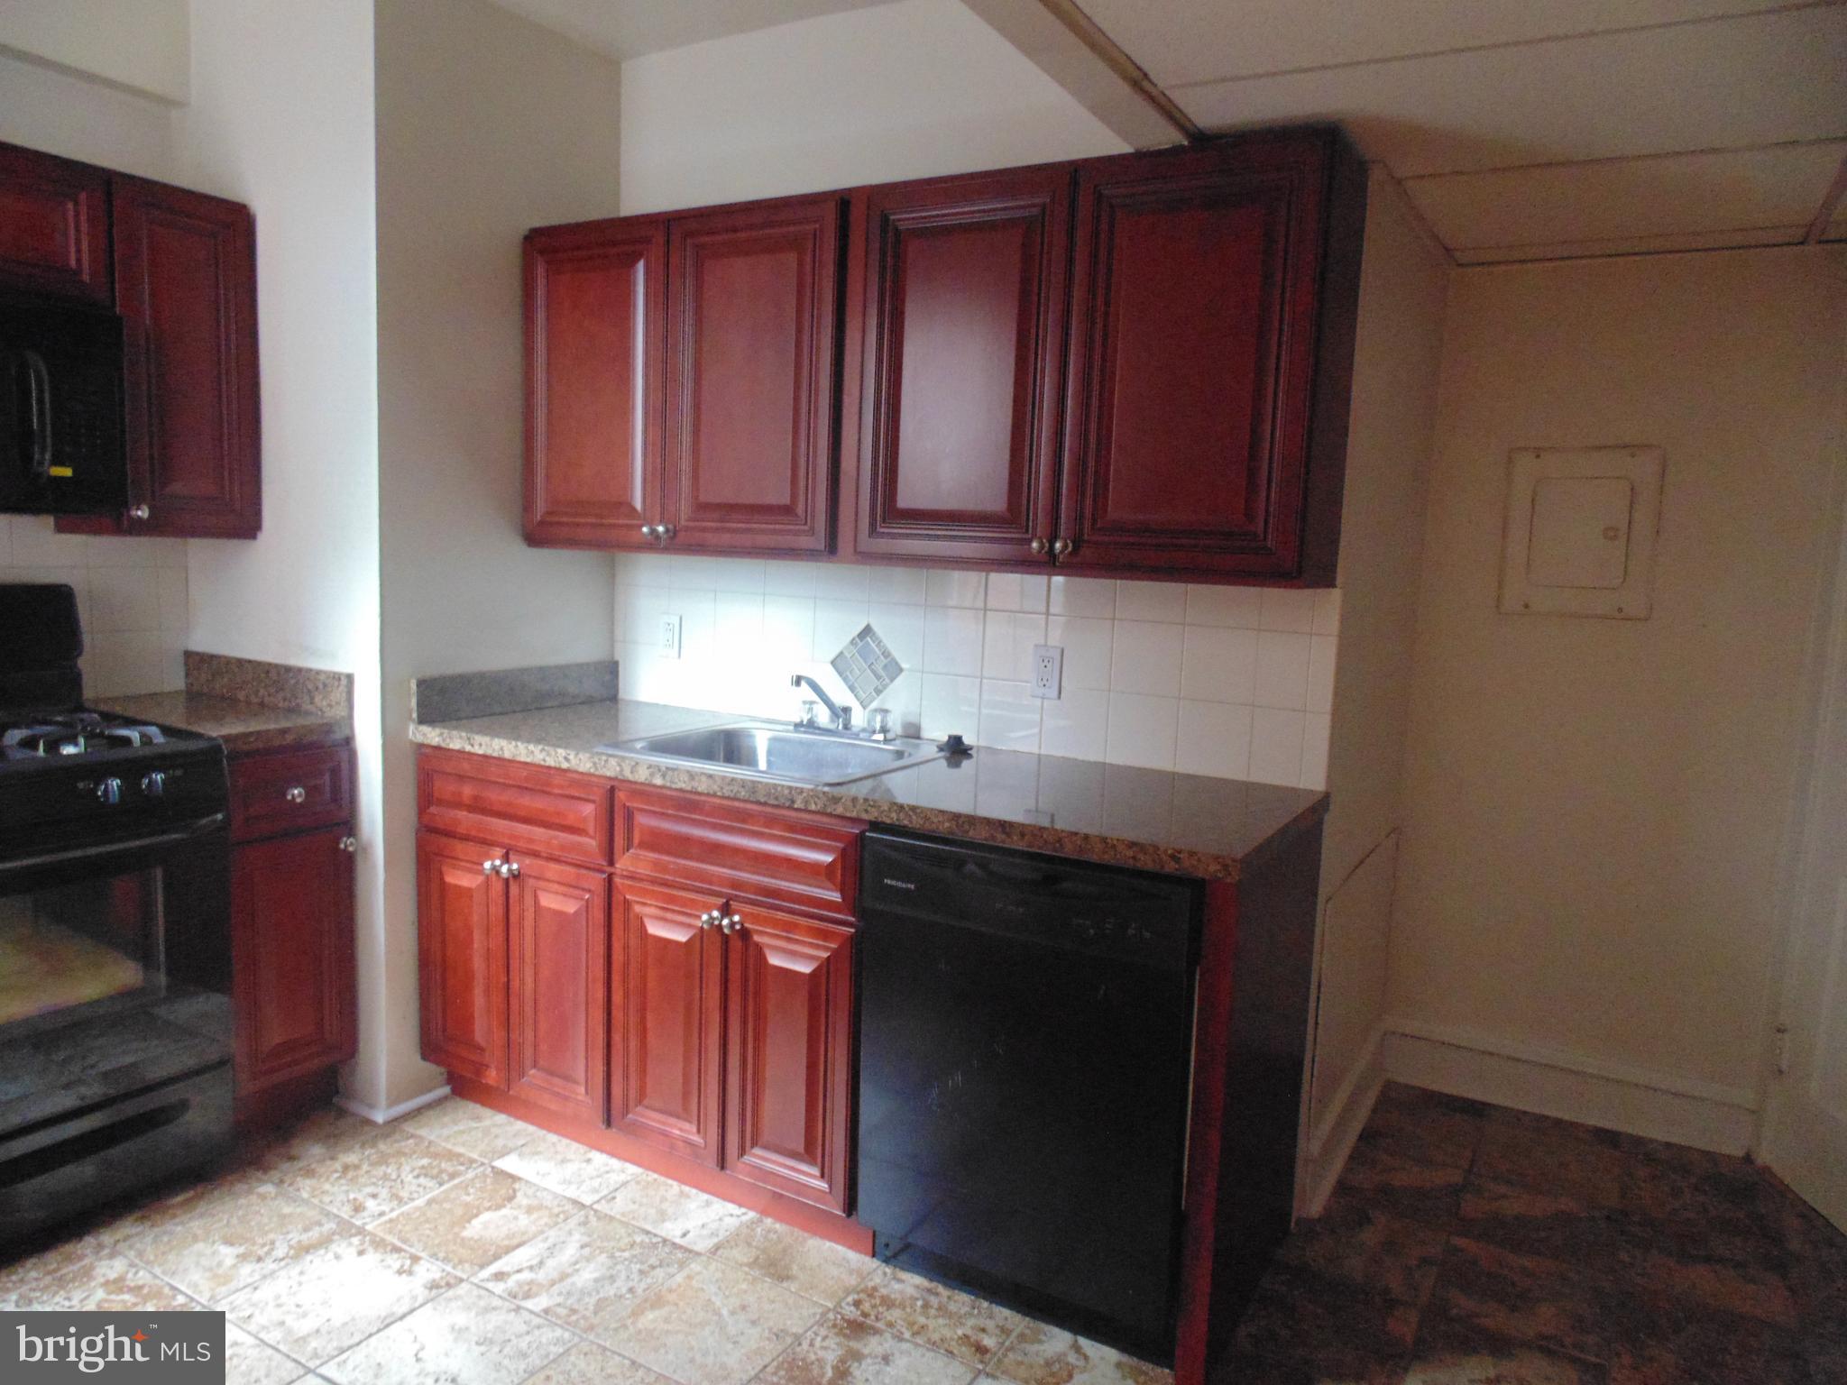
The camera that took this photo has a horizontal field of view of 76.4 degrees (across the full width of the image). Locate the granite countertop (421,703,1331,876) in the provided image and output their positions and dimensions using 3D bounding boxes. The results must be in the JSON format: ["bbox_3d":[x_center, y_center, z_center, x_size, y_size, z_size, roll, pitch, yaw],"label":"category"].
[{"bbox_3d":[-0.184,0.152,2.471,1.870,0.038,0.647,6,7,29],"label":"granite countertop"}]

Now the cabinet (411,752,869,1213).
[{"bbox_3d":[-0.495,0.557,2.687,1.200,0.820,0.610,6,8,29],"label":"cabinet"}]

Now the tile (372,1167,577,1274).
[{"bbox_3d":[-0.876,1.037,2.319,0.298,0.010,0.291,6,7,30],"label":"tile"}]

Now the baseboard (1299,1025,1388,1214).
[{"bbox_3d":[1.018,0.990,2.798,0.030,0.160,0.800,6,8,31],"label":"baseboard"}]

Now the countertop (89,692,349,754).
[{"bbox_3d":[-1.645,0.067,2.667,0.657,0.038,0.297,6,7,29],"label":"countertop"}]

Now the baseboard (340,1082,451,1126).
[{"bbox_3d":[-1.273,0.955,2.818,0.190,0.035,0.200,6,8,29],"label":"baseboard"}]

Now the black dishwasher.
[{"bbox_3d":[0.289,0.668,2.254,0.605,0.865,0.590,6,8,29],"label":"black dishwasher"}]

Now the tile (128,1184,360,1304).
[{"bbox_3d":[-1.280,1.030,2.218,0.298,0.010,0.291,6,7,30],"label":"tile"}]

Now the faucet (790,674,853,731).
[{"bbox_3d":[-0.230,0.033,2.648,0.050,0.150,0.235,6,8,29],"label":"faucet"}]

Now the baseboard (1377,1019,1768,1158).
[{"bbox_3d":[1.600,0.991,2.954,0.816,0.156,0.020,5,7,25],"label":"baseboard"}]

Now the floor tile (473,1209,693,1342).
[{"bbox_3d":[-0.620,1.064,2.171,0.298,0.010,0.291,6,7,30],"label":"floor tile"}]

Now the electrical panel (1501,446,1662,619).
[{"bbox_3d":[1.585,-0.388,2.843,0.325,0.410,0.030,6,8,26],"label":"electrical panel"}]

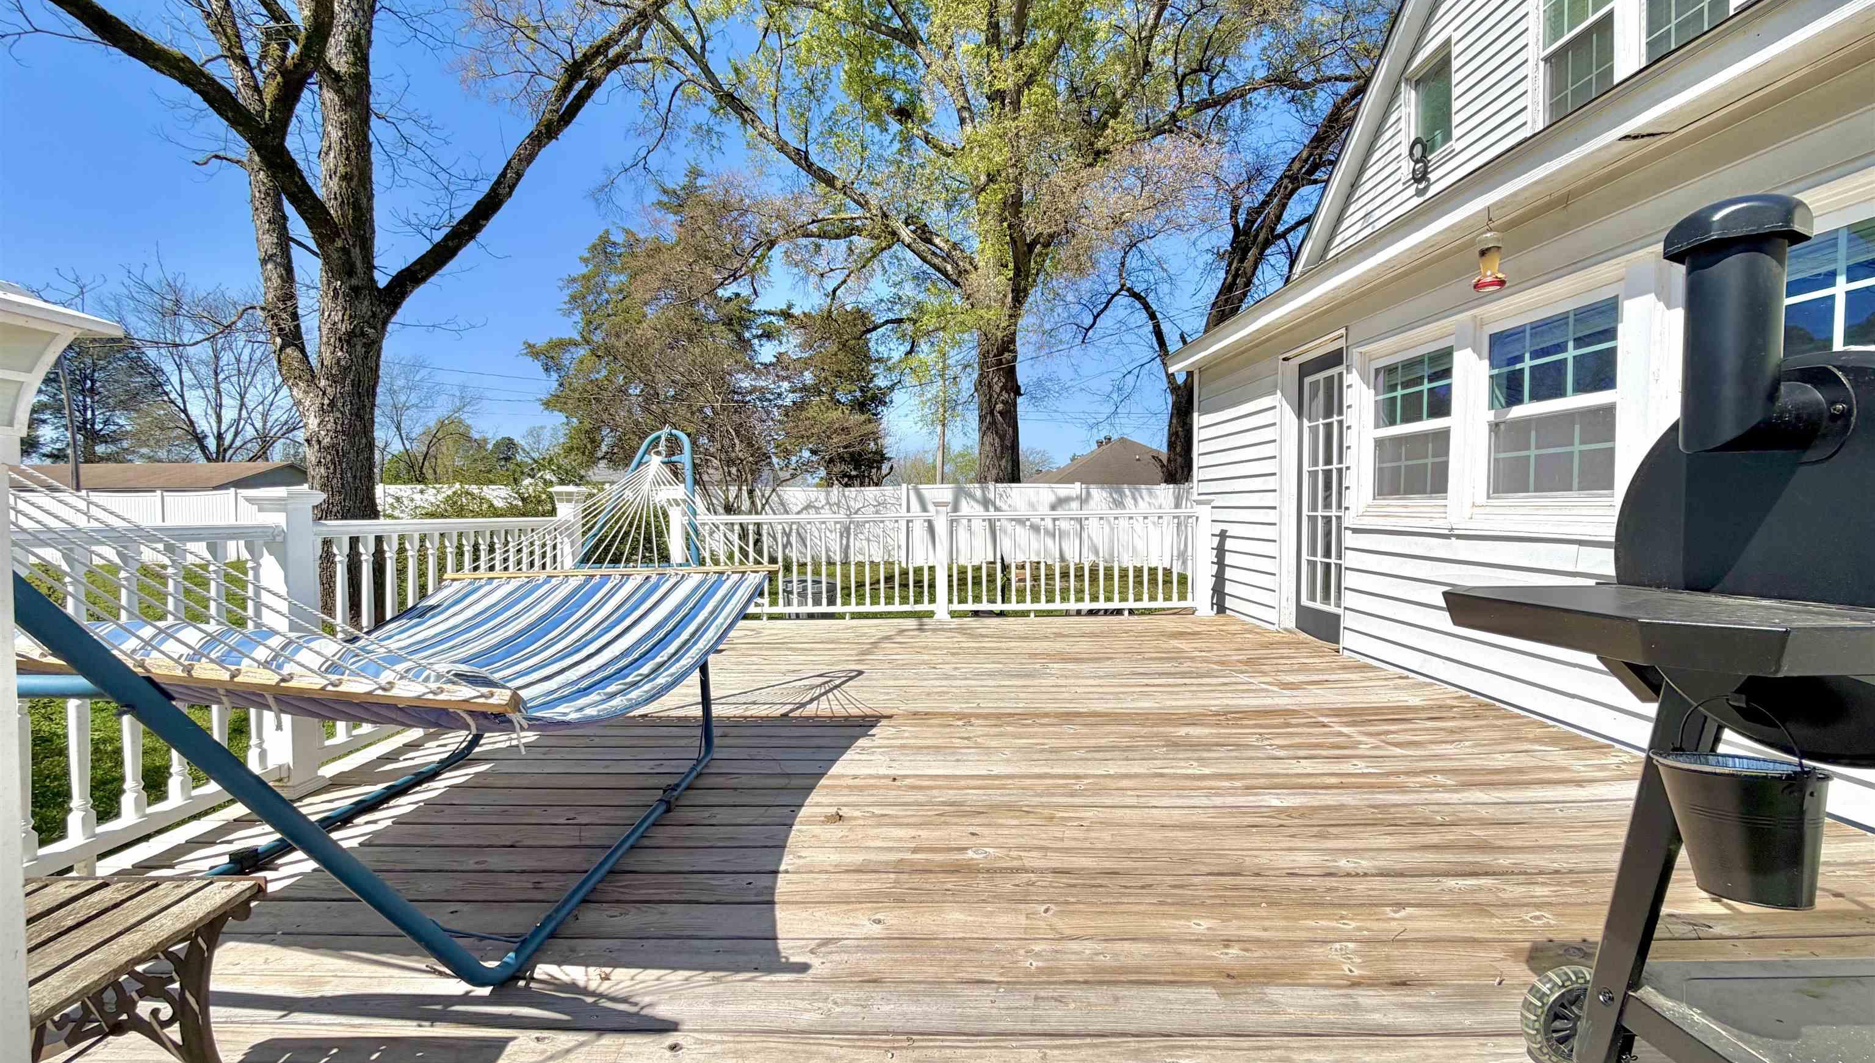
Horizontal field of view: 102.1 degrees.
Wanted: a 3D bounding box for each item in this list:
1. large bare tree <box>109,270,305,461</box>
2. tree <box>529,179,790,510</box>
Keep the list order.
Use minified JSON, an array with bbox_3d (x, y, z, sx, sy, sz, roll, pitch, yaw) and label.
[{"bbox_3d":[-39.163,-6.971,41.000,8.800,14.010,8.000,-2,3,-43],"label":"large bare tree"},{"bbox_3d":[-6.845,-3.977,18.700,6.200,9.420,5.400,-1,2,-20],"label":"tree"}]

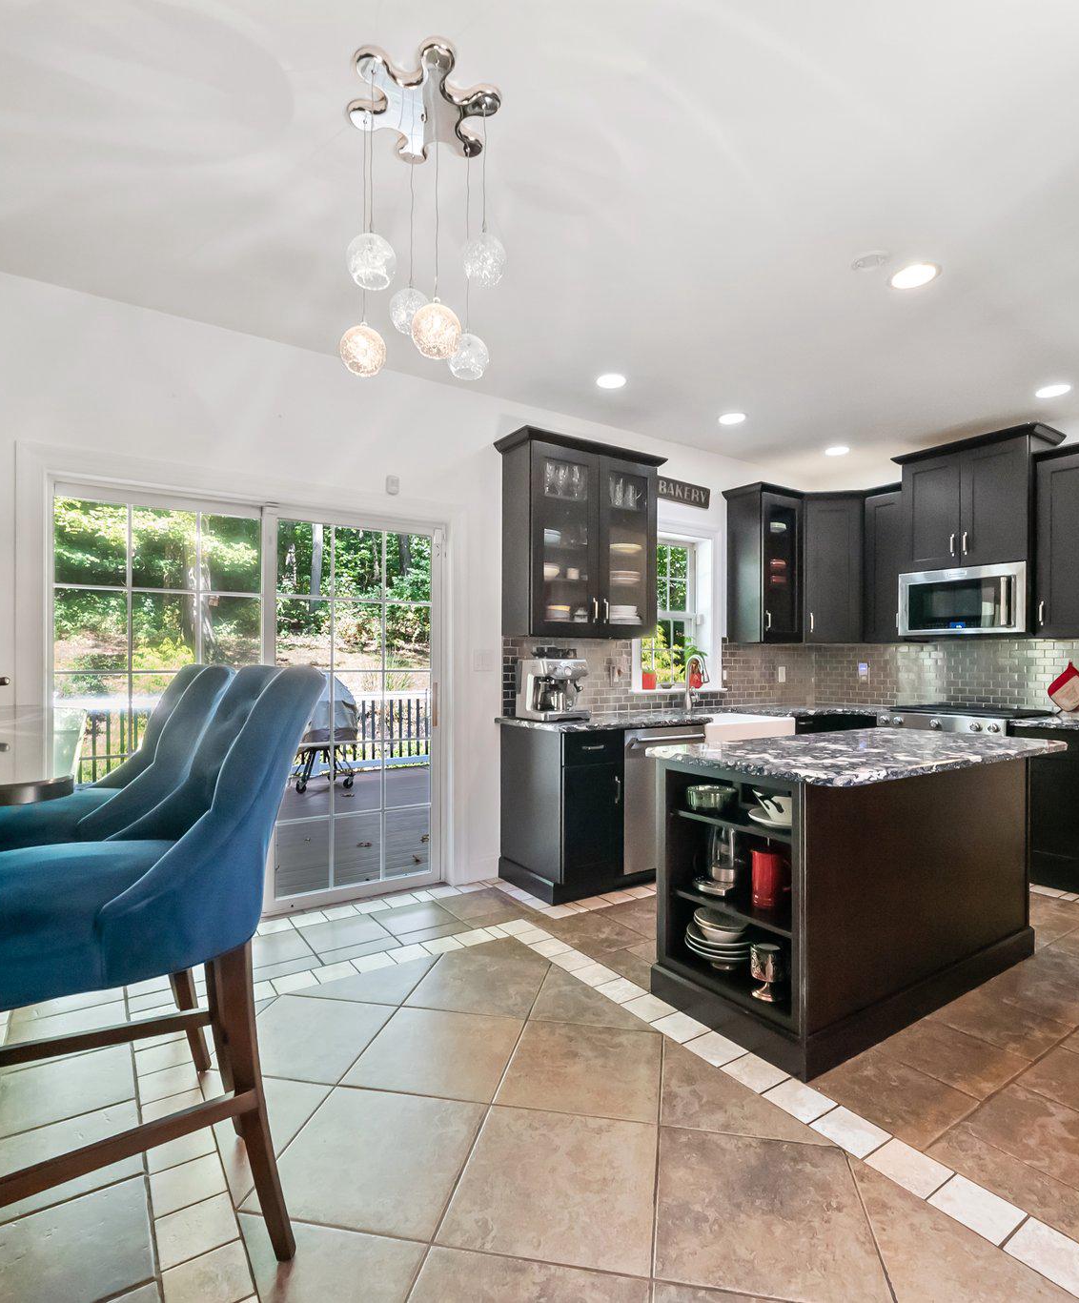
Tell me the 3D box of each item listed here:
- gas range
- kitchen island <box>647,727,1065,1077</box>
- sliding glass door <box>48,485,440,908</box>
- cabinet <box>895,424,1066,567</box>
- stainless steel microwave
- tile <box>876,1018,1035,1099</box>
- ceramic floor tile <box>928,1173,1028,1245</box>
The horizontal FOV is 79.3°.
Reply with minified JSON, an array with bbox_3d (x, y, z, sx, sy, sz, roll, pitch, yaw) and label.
[{"bbox_3d":[2.730,0.834,4.212,0.690,0.930,0.760,0,0,-34],"label":"gas range"},{"bbox_3d":[1.288,0.823,2.567,1.660,0.914,0.810,0,0,-35],"label":"kitchen island"},{"bbox_3d":[-1.267,0.294,3.099,1.729,1.950,0.100,0,0,-33],"label":"sliding glass door"},{"bbox_3d":[2.833,-0.925,4.231,0.456,0.802,0.824,0,0,-33],"label":"cabinet"},{"bbox_3d":[2.855,-0.322,4.298,0.405,0.425,0.755,0,0,-34],"label":"stainless steel microwave"},{"bbox_3d":[1.334,1.304,2.112,0.322,0.010,0.322,0,0,-32],"label":"tile"},{"bbox_3d":[1.005,1.282,1.493,0.138,0.012,0.149,0,0,-35],"label":"ceramic floor tile"}]

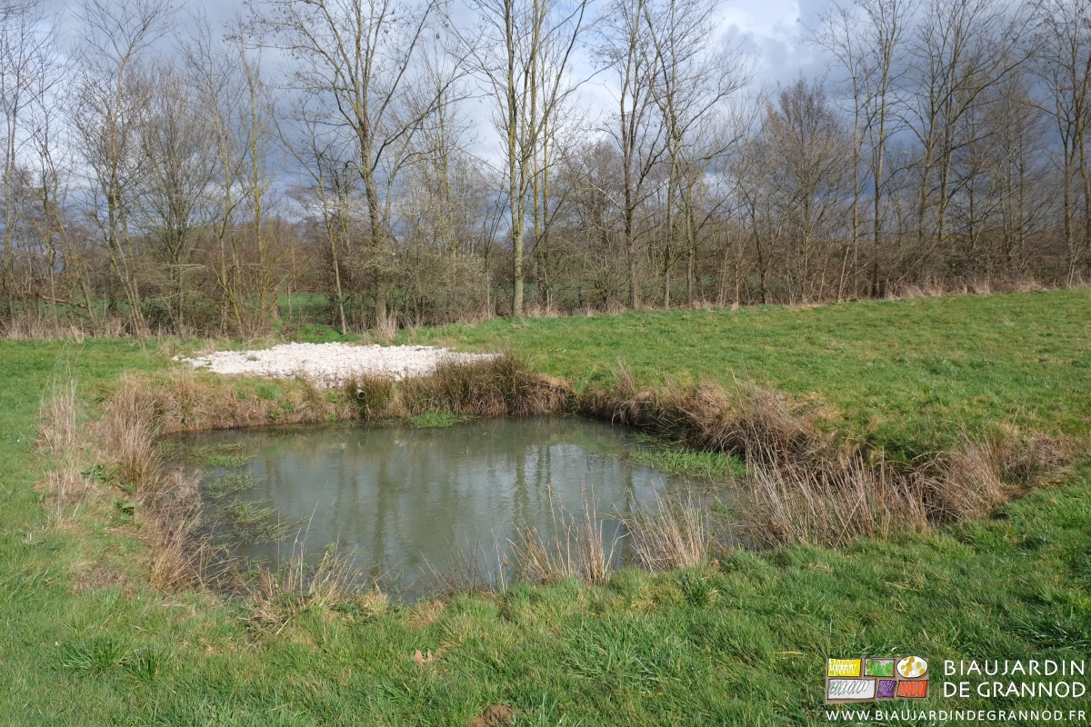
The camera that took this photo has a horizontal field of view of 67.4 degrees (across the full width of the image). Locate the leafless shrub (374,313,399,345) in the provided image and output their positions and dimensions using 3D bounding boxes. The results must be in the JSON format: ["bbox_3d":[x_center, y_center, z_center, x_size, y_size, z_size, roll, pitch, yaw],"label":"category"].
[{"bbox_3d":[-3.900,-0.856,20.000,0.600,0.740,0.550,0,6,0],"label":"leafless shrub"}]

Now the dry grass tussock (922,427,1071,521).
[{"bbox_3d":[3.421,0.837,6.200,0.950,0.550,0.750,0,6,0],"label":"dry grass tussock"}]

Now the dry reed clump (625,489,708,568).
[{"bbox_3d":[0.786,1.087,5.300,0.530,0.480,0.420,0,6,0],"label":"dry reed clump"}]

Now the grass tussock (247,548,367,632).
[{"bbox_3d":[-1.225,1.169,4.200,0.560,0.350,0.450,0,6,0],"label":"grass tussock"}]

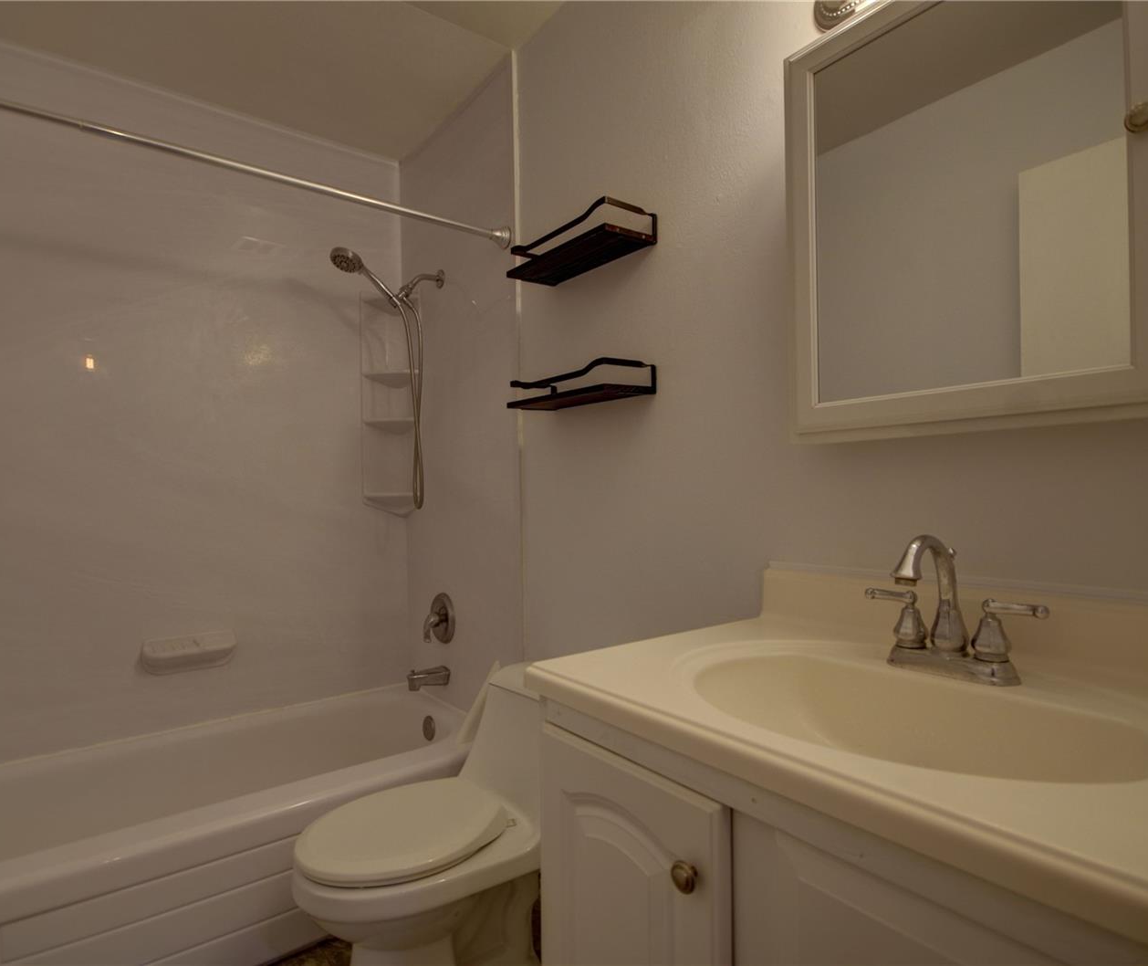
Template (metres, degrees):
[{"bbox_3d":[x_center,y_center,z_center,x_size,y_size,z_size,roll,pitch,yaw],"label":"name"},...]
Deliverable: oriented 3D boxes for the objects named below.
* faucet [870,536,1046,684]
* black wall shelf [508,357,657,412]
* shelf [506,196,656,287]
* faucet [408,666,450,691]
[{"bbox_3d":[0.459,0.159,0.835,0.170,0.184,0.227,0,-1,-38],"label":"faucet"},{"bbox_3d":[0.009,-0.237,1.606,0.150,0.073,0.401,0,-1,-38],"label":"black wall shelf"},{"bbox_3d":[0.008,-0.585,1.605,0.150,0.076,0.401,0,-1,-38],"label":"shelf"},{"bbox_3d":[-0.517,0.695,2.295,0.141,0.066,0.062,0,-1,-38],"label":"faucet"}]

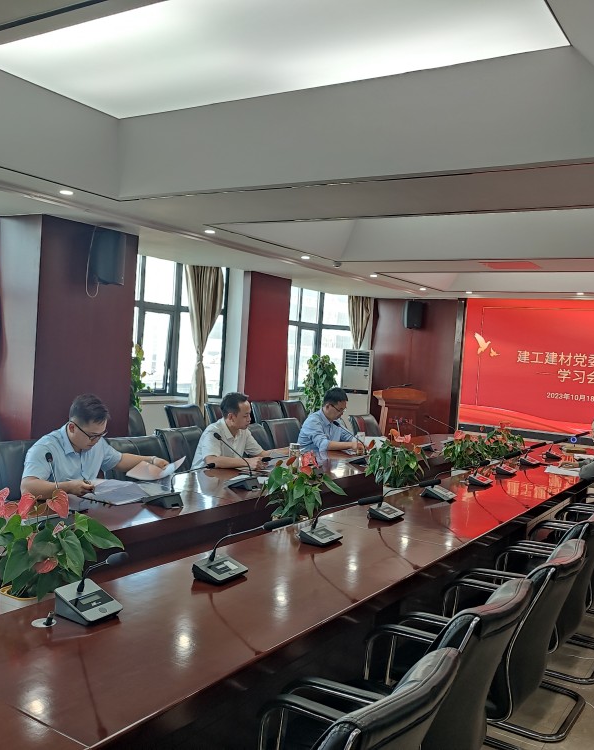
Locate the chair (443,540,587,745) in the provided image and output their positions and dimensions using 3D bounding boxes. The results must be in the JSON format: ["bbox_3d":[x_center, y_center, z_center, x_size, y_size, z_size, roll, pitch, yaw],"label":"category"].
[{"bbox_3d":[0.748,1.116,2.873,0.610,0.985,0.570,5,2,33],"label":"chair"}]

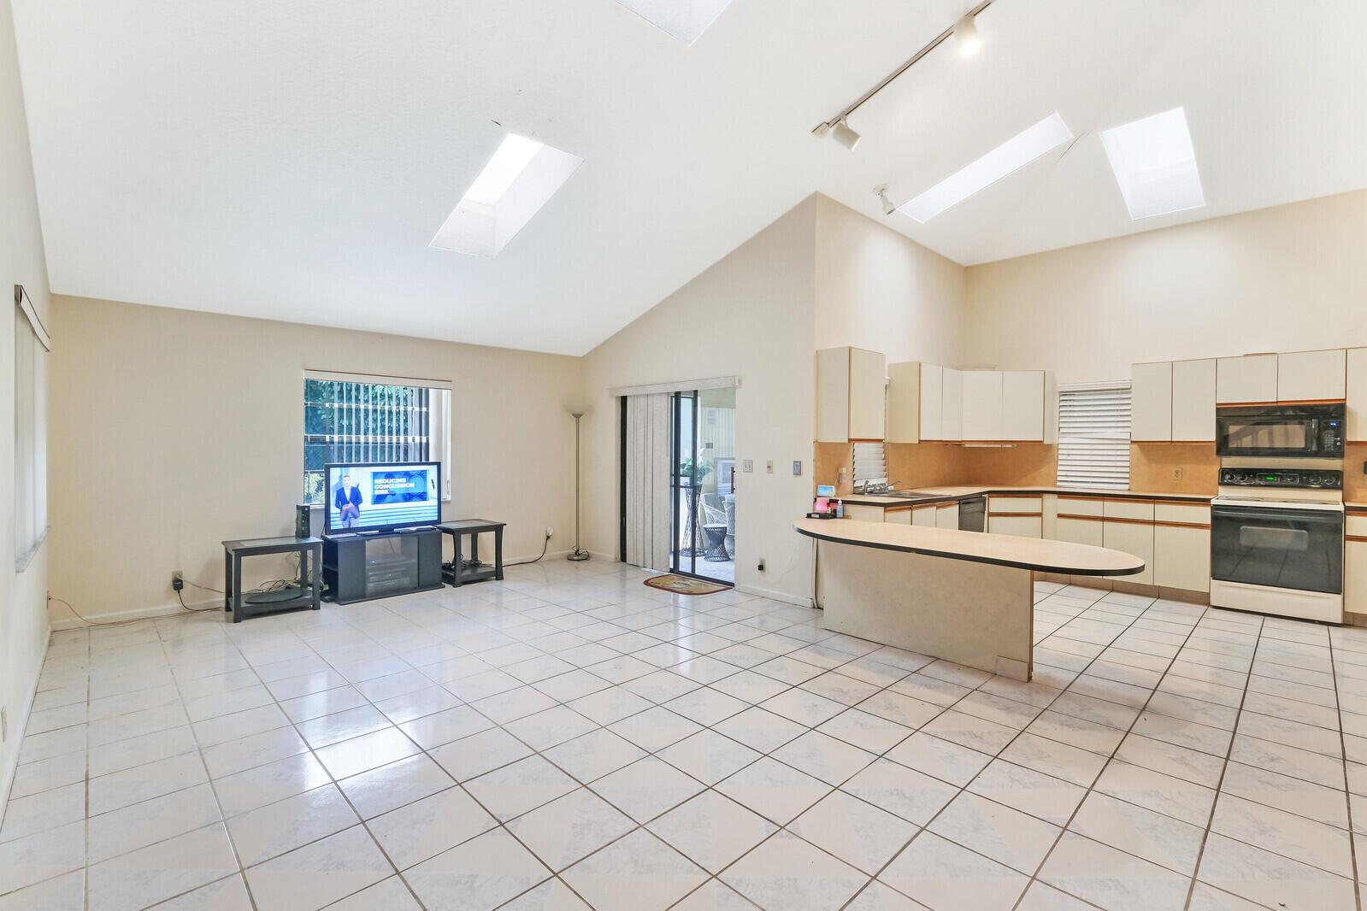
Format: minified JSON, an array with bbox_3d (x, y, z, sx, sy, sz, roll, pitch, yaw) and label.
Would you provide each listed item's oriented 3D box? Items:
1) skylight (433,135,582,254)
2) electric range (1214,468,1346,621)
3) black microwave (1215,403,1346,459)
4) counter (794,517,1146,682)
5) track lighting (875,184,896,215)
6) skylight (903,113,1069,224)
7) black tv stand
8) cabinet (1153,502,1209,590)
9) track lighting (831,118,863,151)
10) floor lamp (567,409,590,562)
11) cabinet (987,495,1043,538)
[{"bbox_3d":[-1.358,-1.907,4.224,0.526,0.150,1.287,-1,-18,-42],"label":"skylight"},{"bbox_3d":[5.083,0.732,4.901,0.638,1.180,0.756,-1,1,-44],"label":"electric range"},{"bbox_3d":[5.144,-0.213,4.944,0.750,0.450,0.375,1,1,44],"label":"black microwave"},{"bbox_3d":[1.728,0.949,3.897,2.250,0.760,1.080,1,1,44],"label":"counter"},{"bbox_3d":[1.760,-2.233,4.980,0.170,0.240,0.140,0,1,-22],"label":"track lighting"},{"bbox_3d":[2.709,-2.625,5.212,0.556,0.150,1.347,1,-20,-46],"label":"skylight"},{"bbox_3d":[-2.801,1.011,5.355,0.907,0.545,0.455,-1,1,-44],"label":"black tv stand"},{"bbox_3d":[4.683,0.803,5.297,0.606,0.780,0.378,-1,1,-44],"label":"cabinet"},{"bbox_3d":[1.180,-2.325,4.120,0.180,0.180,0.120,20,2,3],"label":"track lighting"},{"bbox_3d":[-1.284,0.339,6.956,0.300,1.860,0.300,0,1,0],"label":"floor lamp"},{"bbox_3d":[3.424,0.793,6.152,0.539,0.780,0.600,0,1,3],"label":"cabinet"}]

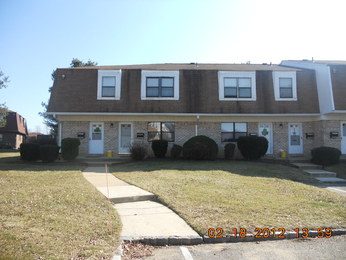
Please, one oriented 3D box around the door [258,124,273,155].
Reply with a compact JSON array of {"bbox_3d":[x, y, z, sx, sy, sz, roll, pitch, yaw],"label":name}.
[{"bbox_3d":[6.280,0.594,18.230,0.983,2.088,0.090,0,-4,-1],"label":"door"}]

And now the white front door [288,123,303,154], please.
[{"bbox_3d":[8.324,0.599,18.271,1.001,2.086,0.090,0,-4,-1],"label":"white front door"}]

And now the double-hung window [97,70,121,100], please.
[{"bbox_3d":[-4.185,-2.933,17.801,1.542,1.995,0.150,0,-4,-1],"label":"double-hung window"}]

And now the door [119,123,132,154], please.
[{"bbox_3d":[-3.139,0.578,18.042,0.943,2.072,0.090,0,-4,-1],"label":"door"}]

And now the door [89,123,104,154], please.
[{"bbox_3d":[-5.069,0.577,18.003,0.959,2.082,0.090,0,-4,-1],"label":"door"}]

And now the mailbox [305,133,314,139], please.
[{"bbox_3d":[9.372,0.391,18.518,0.480,0.330,0.160,0,-4,-1],"label":"mailbox"}]

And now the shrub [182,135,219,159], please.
[{"bbox_3d":[1.750,1.124,17.063,2.200,1.620,2.000,0,-4,-1],"label":"shrub"}]

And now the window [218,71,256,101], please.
[{"bbox_3d":[4.326,-2.948,18.058,2.450,1.970,0.200,0,-4,-1],"label":"window"}]

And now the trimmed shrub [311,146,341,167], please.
[{"bbox_3d":[8.629,1.511,15.233,1.600,1.150,1.500,0,-4,-1],"label":"trimmed shrub"}]

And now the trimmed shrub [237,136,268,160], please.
[{"bbox_3d":[5.083,1.175,17.160,1.900,1.500,1.800,0,-4,-1],"label":"trimmed shrub"}]

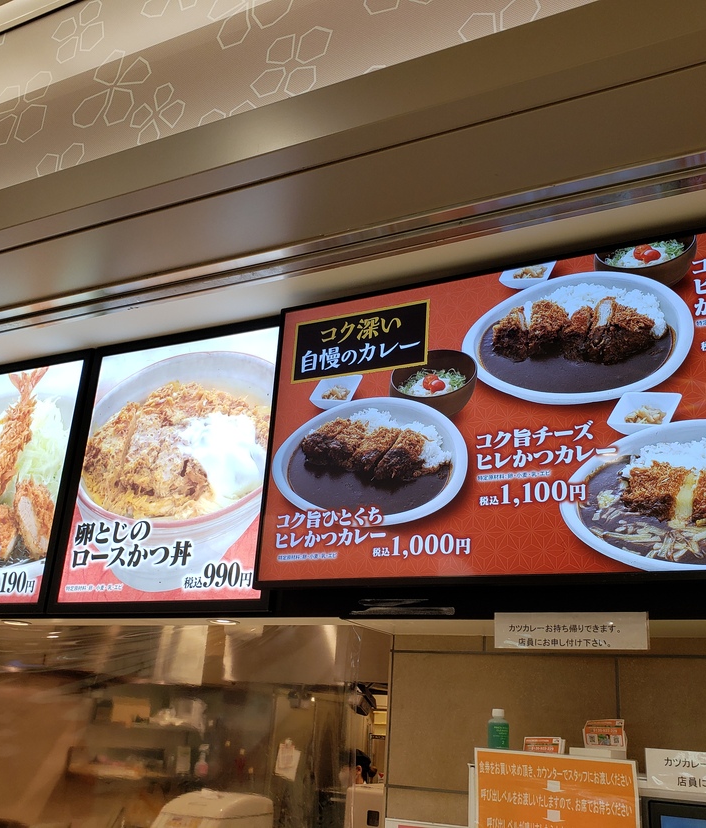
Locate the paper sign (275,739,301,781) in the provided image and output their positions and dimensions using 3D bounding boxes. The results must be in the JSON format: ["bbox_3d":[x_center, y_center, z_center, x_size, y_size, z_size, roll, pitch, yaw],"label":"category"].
[{"bbox_3d":[-0.437,2.340,5.600,0.155,0.205,0.010,8,-20,16],"label":"paper sign"}]

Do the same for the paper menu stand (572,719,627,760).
[{"bbox_3d":[0.483,0.651,1.626,0.092,0.098,0.060,-16,-29,41],"label":"paper menu stand"}]

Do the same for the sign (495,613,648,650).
[{"bbox_3d":[0.426,0.428,1.639,0.297,0.070,0.008,-6,-24,25],"label":"sign"}]

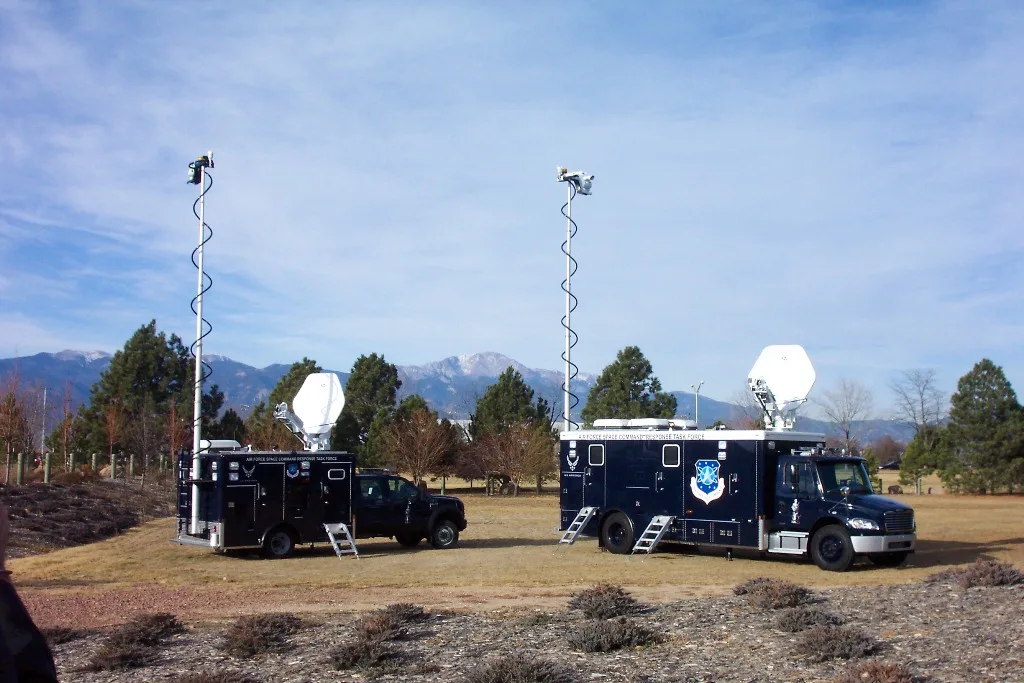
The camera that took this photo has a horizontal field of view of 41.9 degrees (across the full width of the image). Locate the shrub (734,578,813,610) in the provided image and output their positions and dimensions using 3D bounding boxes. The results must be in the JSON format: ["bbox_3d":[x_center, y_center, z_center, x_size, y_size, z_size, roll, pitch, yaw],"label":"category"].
[{"bbox_3d":[4.205,4.068,21.500,1.240,0.430,1.050,0,-5,0],"label":"shrub"}]

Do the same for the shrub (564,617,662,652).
[{"bbox_3d":[1.139,3.298,15.000,1.055,0.352,0.900,1,-5,0],"label":"shrub"}]

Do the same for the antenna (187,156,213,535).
[{"bbox_3d":[-7.934,0.025,33.900,0.600,9.700,0.500,0,-5,0],"label":"antenna"}]

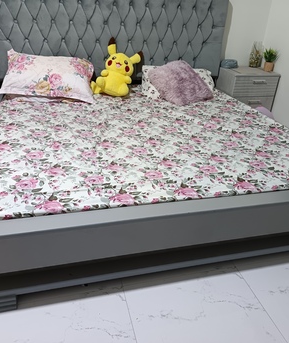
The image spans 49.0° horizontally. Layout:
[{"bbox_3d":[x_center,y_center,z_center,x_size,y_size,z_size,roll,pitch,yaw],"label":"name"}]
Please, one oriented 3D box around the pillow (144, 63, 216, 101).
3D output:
[{"bbox_3d":[0.290,-0.790,2.830,0.659,0.135,0.464,3,40,-5],"label":"pillow"}]

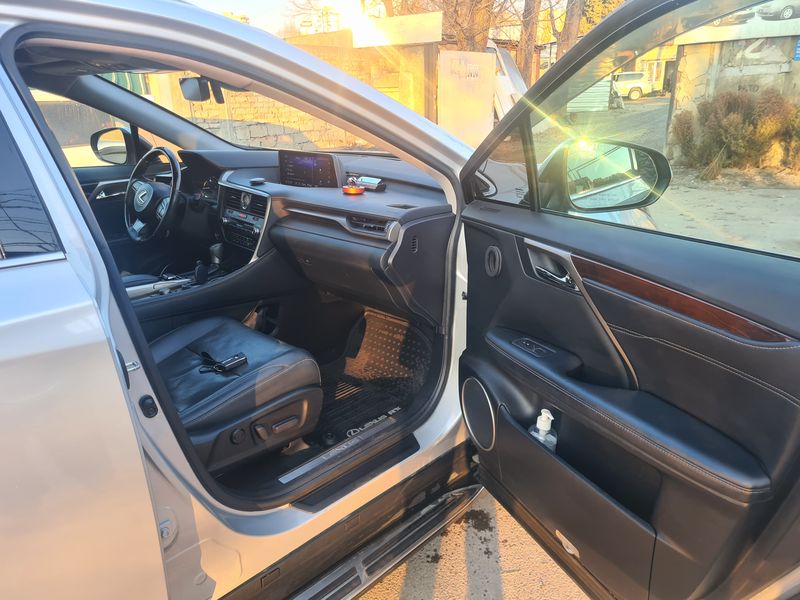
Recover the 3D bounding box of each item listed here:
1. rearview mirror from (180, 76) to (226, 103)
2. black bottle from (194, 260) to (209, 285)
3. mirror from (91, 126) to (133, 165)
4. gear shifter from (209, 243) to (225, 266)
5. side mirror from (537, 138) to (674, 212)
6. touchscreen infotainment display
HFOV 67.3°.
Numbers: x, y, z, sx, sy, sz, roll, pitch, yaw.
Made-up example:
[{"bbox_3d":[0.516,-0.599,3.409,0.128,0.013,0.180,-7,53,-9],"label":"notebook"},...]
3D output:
[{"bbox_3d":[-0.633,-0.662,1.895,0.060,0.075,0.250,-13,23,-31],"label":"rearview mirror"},{"bbox_3d":[-0.655,-0.092,1.980,0.041,0.080,0.041,-19,26,-41],"label":"black bottle"},{"bbox_3d":[-1.263,-0.693,2.683,0.235,0.165,0.120,10,22,29],"label":"mirror"},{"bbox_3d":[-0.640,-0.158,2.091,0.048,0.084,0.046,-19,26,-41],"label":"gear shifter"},{"bbox_3d":[0.480,-0.292,1.410,0.250,0.168,0.135,-3,19,-4],"label":"side mirror"},{"bbox_3d":[-0.335,-0.490,2.252,0.035,0.130,0.325,-9,19,-44],"label":"touchscreen infotainment display"}]

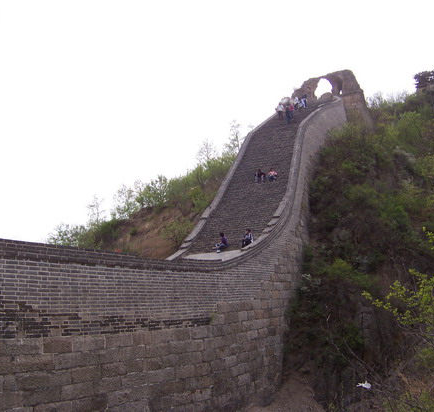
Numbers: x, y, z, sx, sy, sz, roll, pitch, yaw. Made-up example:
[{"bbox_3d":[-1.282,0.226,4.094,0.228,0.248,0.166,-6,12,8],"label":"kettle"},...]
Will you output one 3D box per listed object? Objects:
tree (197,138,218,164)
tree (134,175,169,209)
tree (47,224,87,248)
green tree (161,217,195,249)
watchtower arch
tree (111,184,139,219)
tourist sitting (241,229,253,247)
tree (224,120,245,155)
[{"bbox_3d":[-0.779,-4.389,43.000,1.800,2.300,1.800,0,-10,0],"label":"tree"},{"bbox_3d":[-4.624,-1.024,37.000,2.400,2.400,2.300,0,-10,0],"label":"tree"},{"bbox_3d":[-9.699,1.979,34.000,2.700,2.000,2.400,0,-10,0],"label":"tree"},{"bbox_3d":[-2.148,1.441,28.500,1.800,1.800,1.800,0,-10,0],"label":"green tree"},{"bbox_3d":[13.545,-12.599,62.000,9.000,7.200,5.500,-3,-10,17],"label":"watchtower arch"},{"bbox_3d":[-6.354,-0.309,36.000,2.000,2.400,1.900,0,-10,0],"label":"tree"},{"bbox_3d":[1.426,1.543,24.500,0.700,0.930,0.520,8,-13,-39],"label":"tourist sitting"},{"bbox_3d":[1.469,-5.667,44.000,1.700,3.100,1.700,0,-10,0],"label":"tree"}]

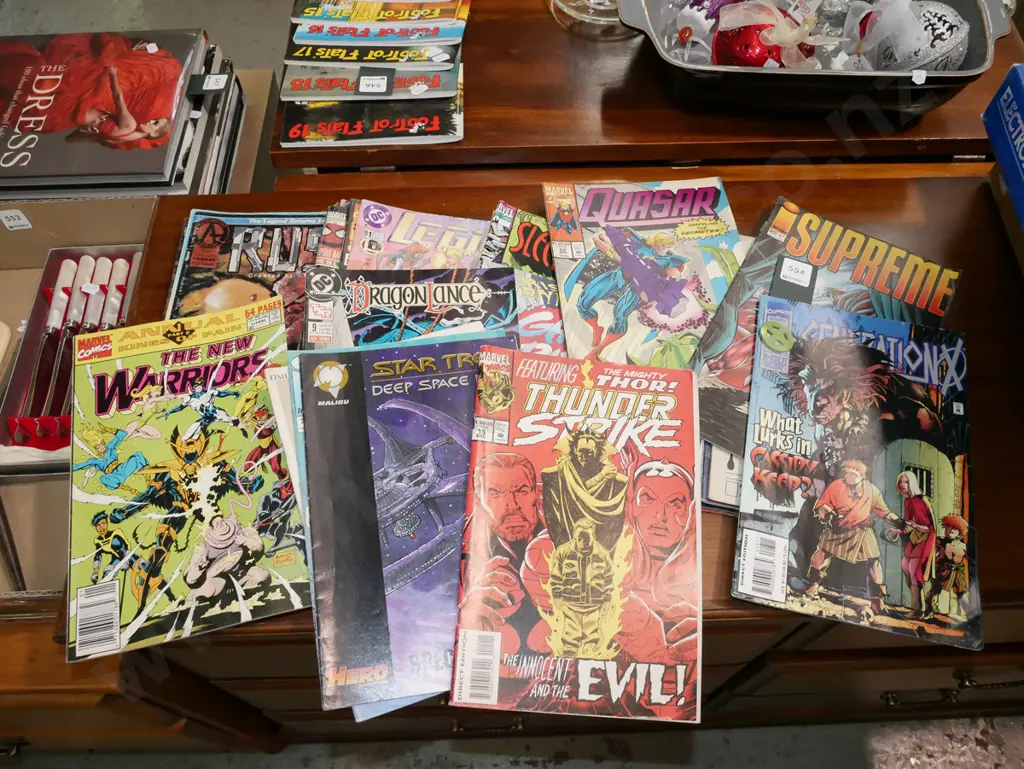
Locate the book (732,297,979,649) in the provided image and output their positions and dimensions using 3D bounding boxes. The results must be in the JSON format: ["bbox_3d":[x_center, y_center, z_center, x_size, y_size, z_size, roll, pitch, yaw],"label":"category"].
[{"bbox_3d":[0.265,0.054,0.635,0.169,0.006,0.260,11,61,6],"label":"book"}]

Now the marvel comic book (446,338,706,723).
[{"bbox_3d":[0.051,0.099,0.599,0.168,0.005,0.259,6,66,-4],"label":"marvel comic book"}]

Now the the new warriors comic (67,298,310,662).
[{"bbox_3d":[-0.242,0.057,0.620,0.168,0.006,0.259,-12,63,-5],"label":"the new warriors comic"}]

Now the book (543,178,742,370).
[{"bbox_3d":[0.124,-0.081,0.707,0.168,0.004,0.259,-3,57,-4],"label":"book"}]

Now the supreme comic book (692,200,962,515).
[{"bbox_3d":[0.252,-0.035,0.682,0.168,0.005,0.259,27,64,14],"label":"supreme comic book"}]

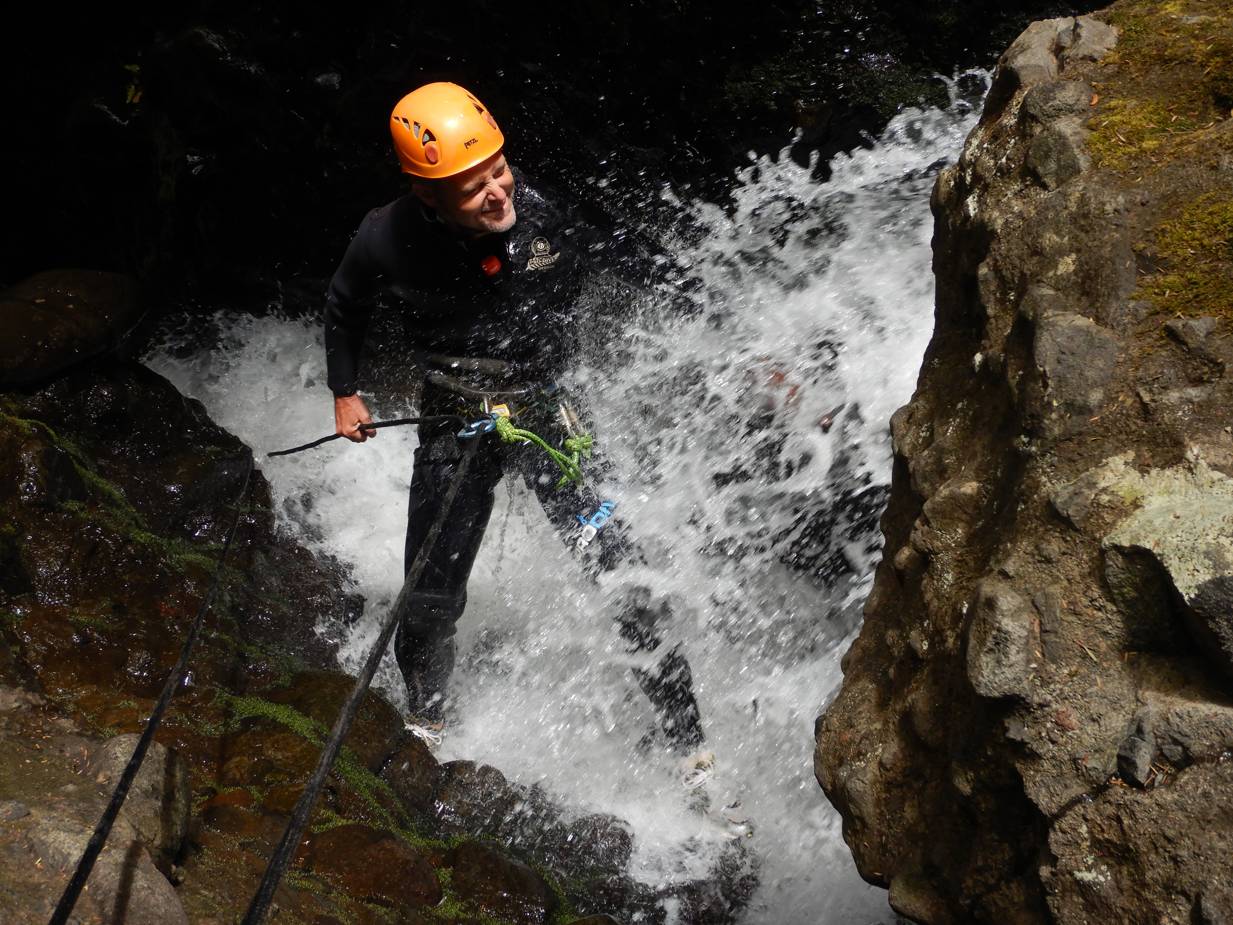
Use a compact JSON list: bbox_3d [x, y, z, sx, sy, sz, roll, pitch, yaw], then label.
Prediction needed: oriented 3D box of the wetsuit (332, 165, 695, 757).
[{"bbox_3d":[-0.150,0.050,3.500,0.860,1.450,0.460,-14,33,-11],"label":"wetsuit"}]

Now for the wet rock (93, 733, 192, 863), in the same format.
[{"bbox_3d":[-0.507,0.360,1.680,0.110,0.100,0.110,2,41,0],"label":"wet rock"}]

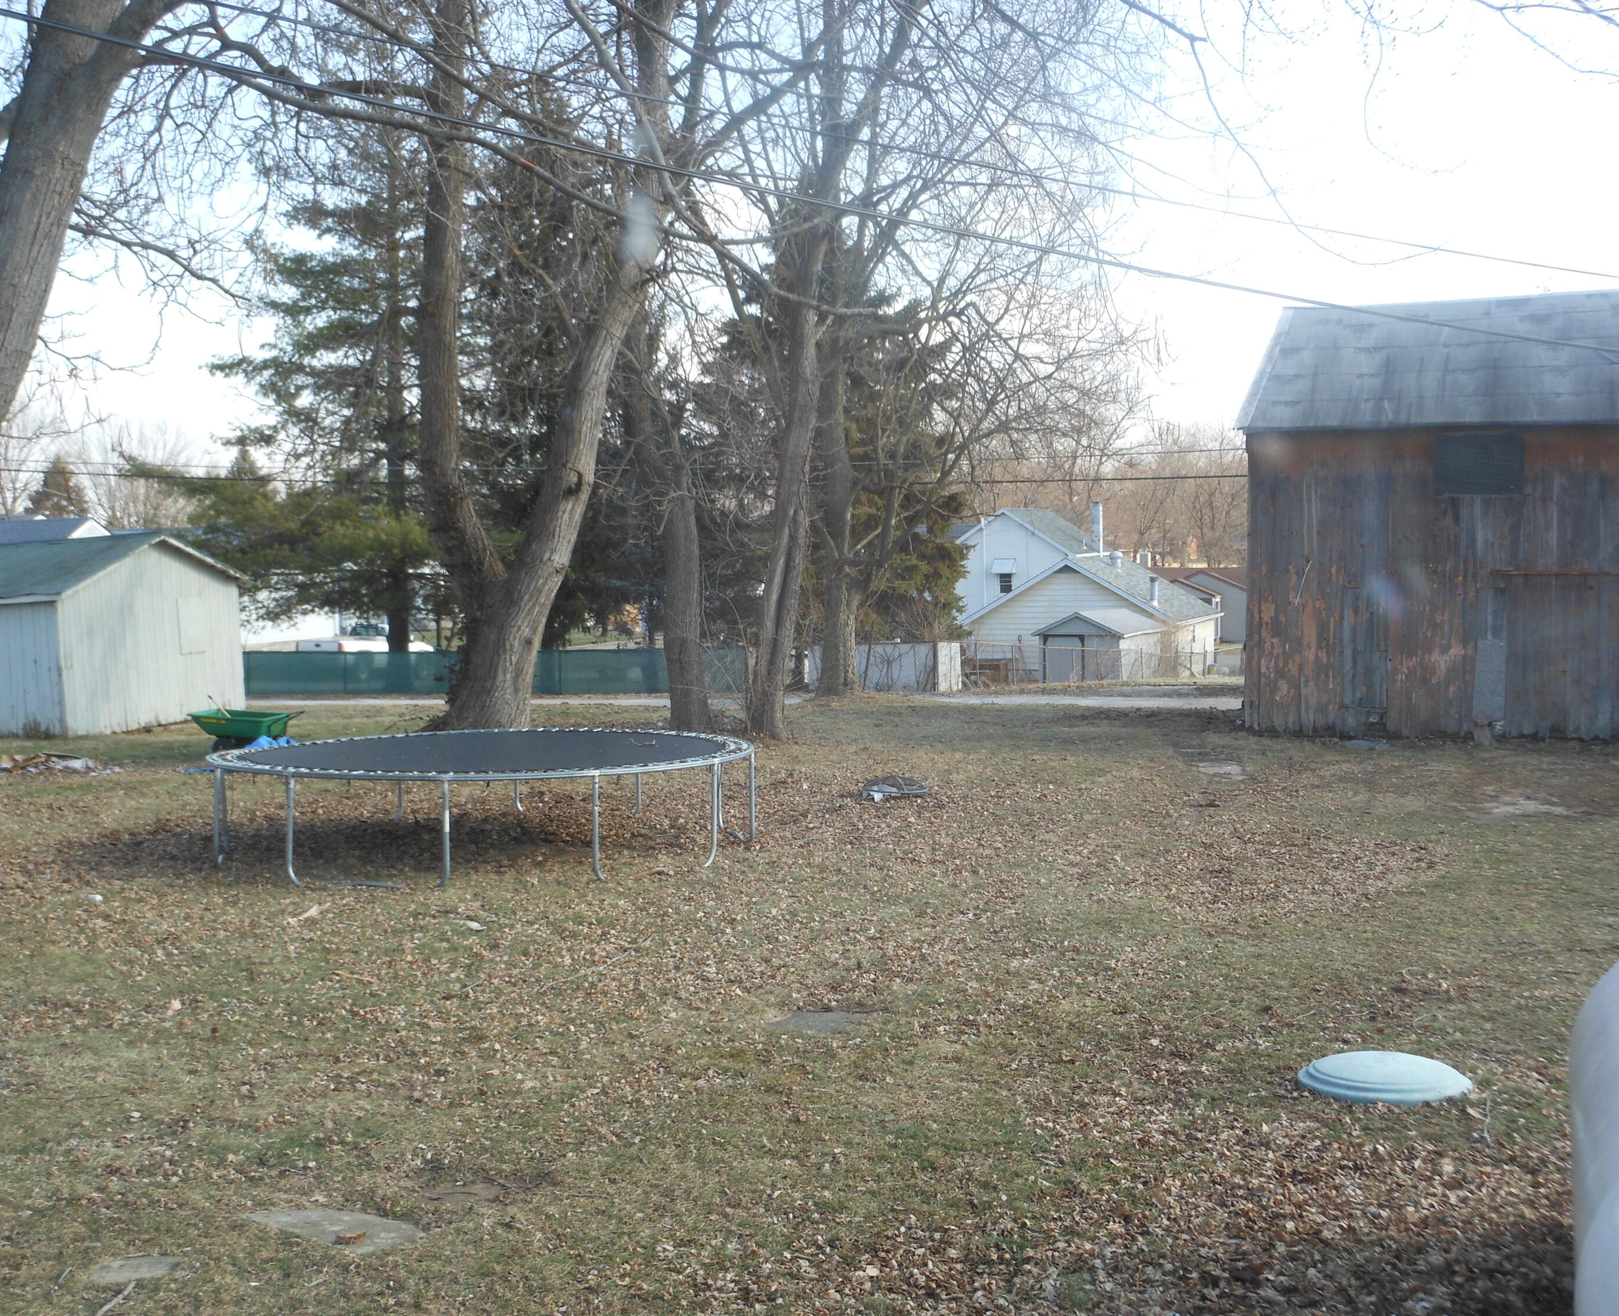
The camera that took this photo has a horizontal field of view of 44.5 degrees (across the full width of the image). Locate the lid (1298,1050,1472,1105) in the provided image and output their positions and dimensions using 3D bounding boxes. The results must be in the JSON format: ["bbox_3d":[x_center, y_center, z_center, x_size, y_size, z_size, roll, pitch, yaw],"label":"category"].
[{"bbox_3d":[2.353,1.704,8.070,0.690,0.090,0.690,-1,2,0],"label":"lid"}]

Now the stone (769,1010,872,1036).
[{"bbox_3d":[0.054,1.741,9.371,0.440,0.050,0.440,0,2,22],"label":"stone"}]

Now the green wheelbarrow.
[{"bbox_3d":[-6.906,0.930,24.352,1.380,0.600,0.740,0,2,11],"label":"green wheelbarrow"}]

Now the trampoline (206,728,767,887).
[{"bbox_3d":[-2.659,1.166,16.291,4.400,0.820,4.400,-1,2,0],"label":"trampoline"}]

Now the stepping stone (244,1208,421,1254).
[{"bbox_3d":[-1.565,1.876,6.470,0.570,0.050,0.290,1,3,38],"label":"stepping stone"}]

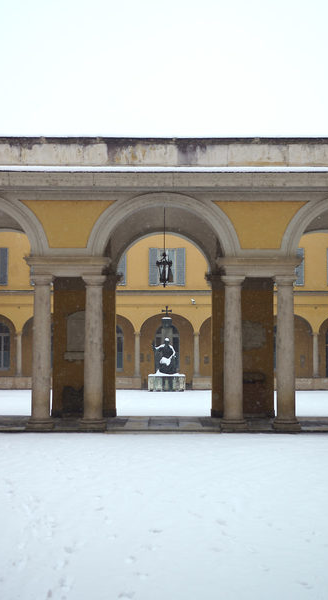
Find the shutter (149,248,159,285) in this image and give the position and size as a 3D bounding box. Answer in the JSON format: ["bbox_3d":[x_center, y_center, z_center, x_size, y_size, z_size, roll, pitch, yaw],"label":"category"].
[{"bbox_3d":[-0.543,-1.758,46.117,0.458,1.978,0.060,0,-4,0],"label":"shutter"}]

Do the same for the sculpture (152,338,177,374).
[{"bbox_3d":[0.035,3.038,46.877,1.266,1.957,1.150,0,-4,0],"label":"sculpture"}]

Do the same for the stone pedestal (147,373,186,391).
[{"bbox_3d":[0.146,4.455,46.754,1.933,0.918,1.700,0,-4,0],"label":"stone pedestal"}]

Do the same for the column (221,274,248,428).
[{"bbox_3d":[1.613,1.208,19.964,0.599,3.537,0.599,0,-4,0],"label":"column"}]

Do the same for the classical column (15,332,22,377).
[{"bbox_3d":[-8.180,3.068,49.033,0.360,2.560,0.360,0,-4,0],"label":"classical column"}]

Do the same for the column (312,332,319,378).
[{"bbox_3d":[8.558,3.069,49.037,0.360,2.560,0.360,0,-4,0],"label":"column"}]

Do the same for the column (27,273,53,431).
[{"bbox_3d":[-2.913,1.249,20.763,0.650,3.673,0.650,0,-4,0],"label":"column"}]

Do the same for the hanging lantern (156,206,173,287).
[{"bbox_3d":[0.013,-1.335,21.836,0.403,2.046,0.403,0,-4,0],"label":"hanging lantern"}]

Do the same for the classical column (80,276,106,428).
[{"bbox_3d":[-1.663,1.249,20.763,0.650,3.673,0.650,0,-4,0],"label":"classical column"}]

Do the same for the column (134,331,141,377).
[{"bbox_3d":[-1.471,3.069,49.035,0.360,2.560,0.360,0,-4,0],"label":"column"}]

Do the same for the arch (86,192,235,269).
[{"bbox_3d":[0.001,-1.700,21.018,3.694,1.776,0.600,0,-4,0],"label":"arch"}]

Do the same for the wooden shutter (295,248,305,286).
[{"bbox_3d":[7.269,-1.744,46.117,0.458,2.005,0.060,0,-4,0],"label":"wooden shutter"}]

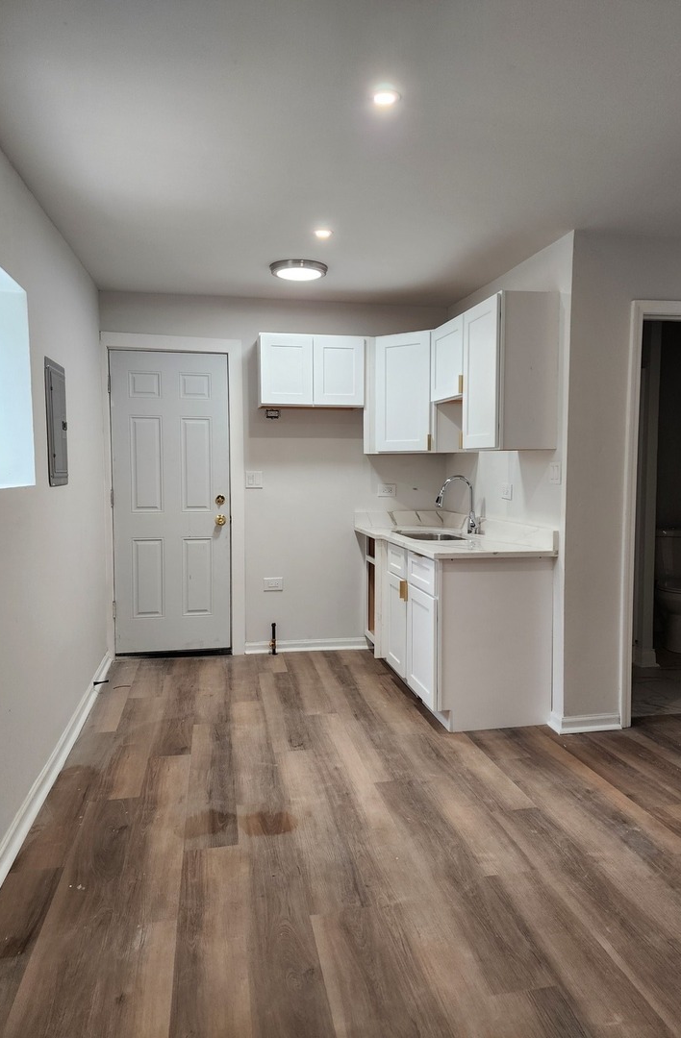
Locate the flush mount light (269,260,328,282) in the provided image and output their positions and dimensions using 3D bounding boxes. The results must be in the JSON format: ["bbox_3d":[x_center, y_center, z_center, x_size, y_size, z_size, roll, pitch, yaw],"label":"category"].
[{"bbox_3d":[-0.233,-1.393,3.909,0.331,0.055,0.331,0,5,0],"label":"flush mount light"}]

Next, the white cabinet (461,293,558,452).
[{"bbox_3d":[0.878,-0.745,3.621,0.321,0.770,0.465,-1,5,-11],"label":"white cabinet"}]

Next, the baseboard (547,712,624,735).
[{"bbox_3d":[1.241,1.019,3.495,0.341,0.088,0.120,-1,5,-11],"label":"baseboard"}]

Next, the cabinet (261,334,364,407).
[{"bbox_3d":[-0.202,-0.980,4.647,0.693,0.462,0.306,-1,5,-11],"label":"cabinet"}]

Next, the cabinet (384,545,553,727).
[{"bbox_3d":[0.678,0.589,3.957,0.612,0.870,1.024,-1,5,-11],"label":"cabinet"}]

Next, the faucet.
[{"bbox_3d":[0.719,-0.086,4.249,0.261,0.361,0.075,-1,5,-11],"label":"faucet"}]

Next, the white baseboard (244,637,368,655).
[{"bbox_3d":[-0.244,0.903,4.932,0.868,0.090,0.026,-1,5,-11],"label":"white baseboard"}]

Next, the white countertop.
[{"bbox_3d":[0.590,0.068,4.191,0.703,0.136,1.656,-1,5,-11],"label":"white countertop"}]

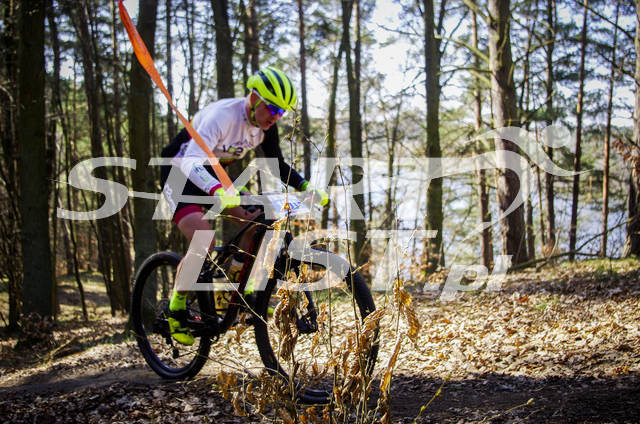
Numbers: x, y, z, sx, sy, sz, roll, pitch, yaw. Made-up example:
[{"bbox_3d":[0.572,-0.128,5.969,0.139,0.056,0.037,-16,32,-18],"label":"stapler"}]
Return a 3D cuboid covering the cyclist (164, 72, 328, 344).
[{"bbox_3d":[-0.496,-0.011,3.818,0.920,1.430,0.690,6,9,42],"label":"cyclist"}]

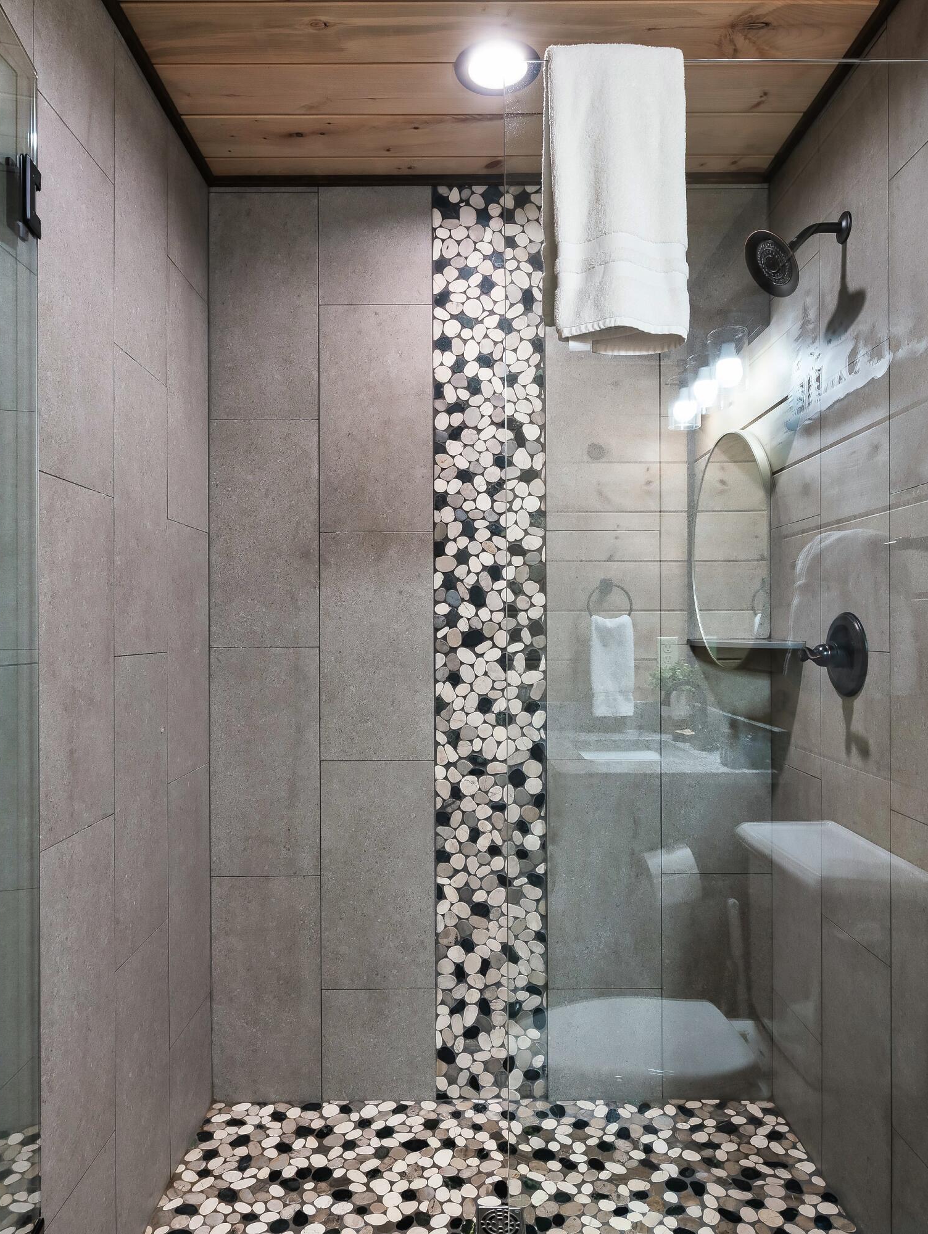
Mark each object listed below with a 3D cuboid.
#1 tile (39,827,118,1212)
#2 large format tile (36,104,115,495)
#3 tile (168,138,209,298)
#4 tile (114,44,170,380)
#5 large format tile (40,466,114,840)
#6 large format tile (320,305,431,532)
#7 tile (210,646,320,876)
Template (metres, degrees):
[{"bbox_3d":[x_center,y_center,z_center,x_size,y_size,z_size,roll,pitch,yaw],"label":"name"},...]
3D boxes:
[{"bbox_3d":[-0.676,0.679,1.433,0.010,0.606,0.300,0,0,0],"label":"tile"},{"bbox_3d":[-0.686,-0.538,1.452,0.012,0.610,0.302,0,-1,0],"label":"large format tile"},{"bbox_3d":[-0.692,-0.996,2.060,0.012,0.319,0.307,0,-1,0],"label":"tile"},{"bbox_3d":[-0.689,-0.837,1.755,0.012,0.610,0.296,0,-1,0],"label":"tile"},{"bbox_3d":[-0.683,0.073,1.446,0.012,0.610,0.302,0,-1,0],"label":"large format tile"},{"bbox_3d":[-0.234,-0.530,2.195,0.301,0.604,0.010,0,0,0],"label":"large format tile"},{"bbox_3d":[-0.527,0.384,2.190,0.291,0.606,0.010,0,0,0],"label":"tile"}]

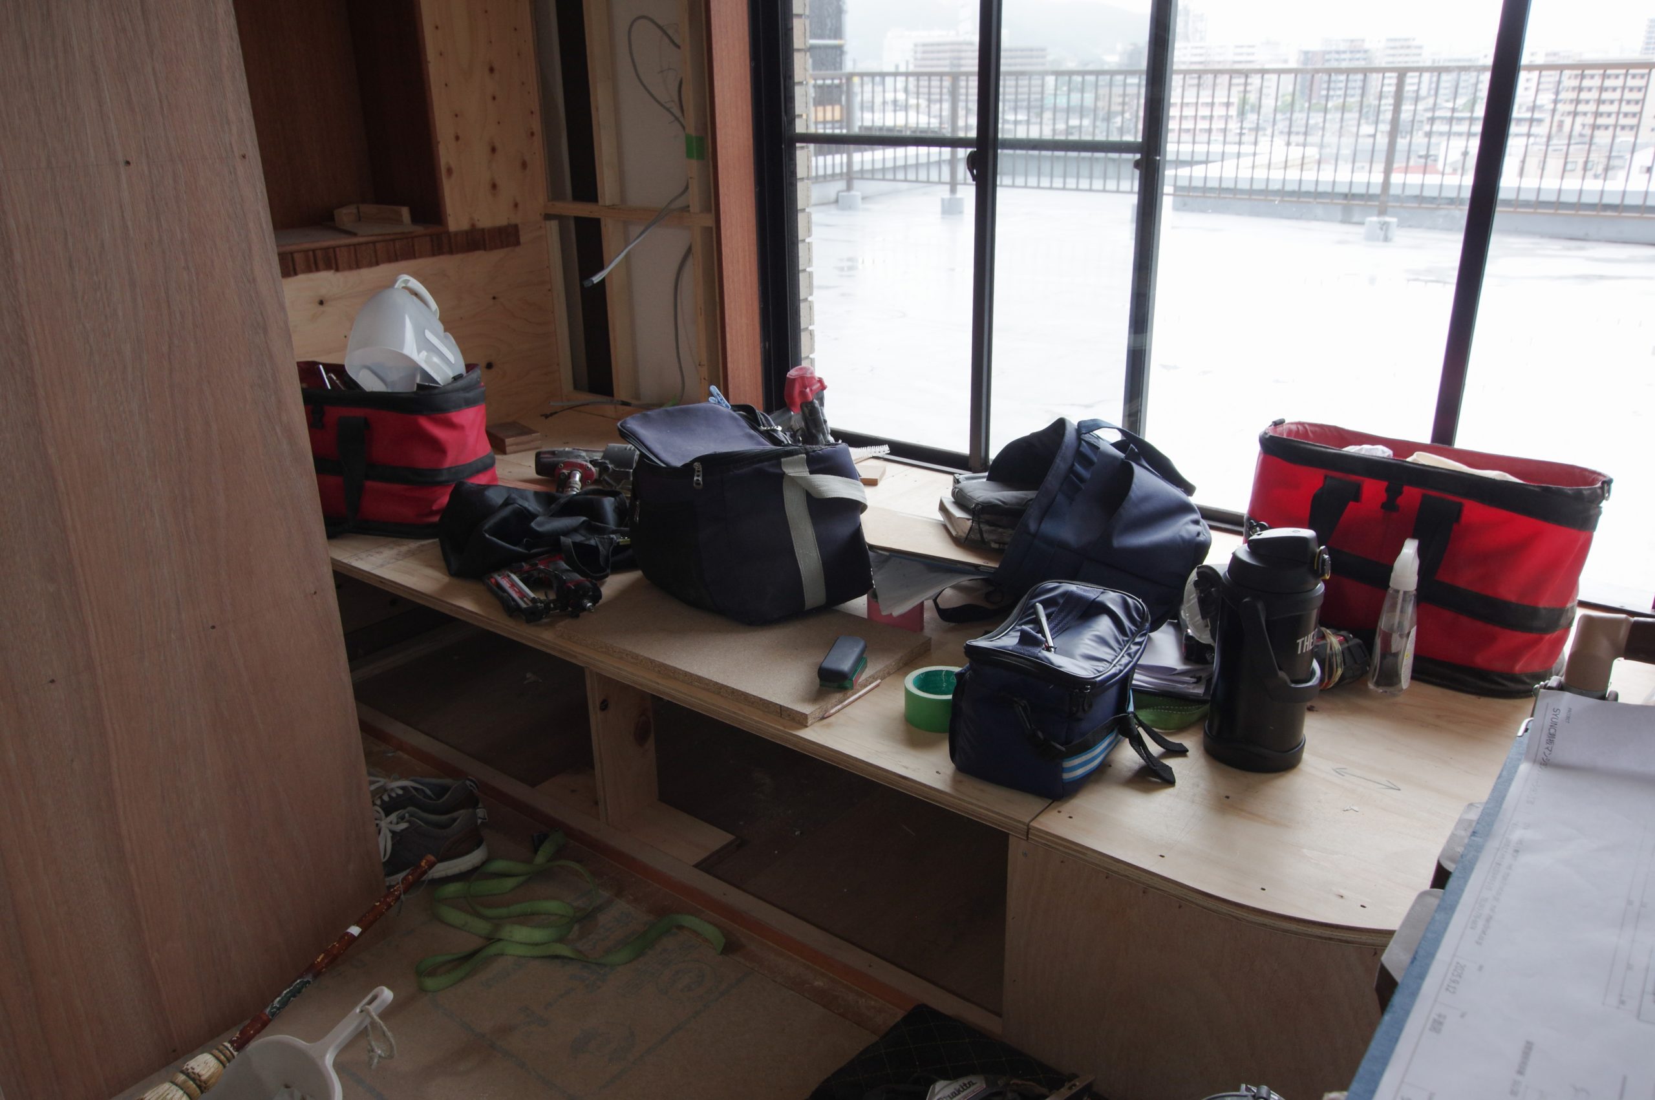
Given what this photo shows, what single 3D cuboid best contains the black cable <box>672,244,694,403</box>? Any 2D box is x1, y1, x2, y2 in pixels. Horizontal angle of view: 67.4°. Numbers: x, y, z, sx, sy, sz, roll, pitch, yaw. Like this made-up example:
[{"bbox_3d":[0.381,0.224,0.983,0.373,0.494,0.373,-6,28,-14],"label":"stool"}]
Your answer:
[{"bbox_3d":[-0.342,-0.537,2.973,0.078,0.390,0.035,15,26,36],"label":"black cable"}]

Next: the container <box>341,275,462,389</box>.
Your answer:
[{"bbox_3d":[-0.825,-0.417,2.430,0.155,0.170,0.205,-1,-13,2],"label":"container"}]

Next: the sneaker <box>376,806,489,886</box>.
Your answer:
[{"bbox_3d":[-0.692,0.459,1.966,0.287,0.104,0.105,-4,21,-7],"label":"sneaker"}]

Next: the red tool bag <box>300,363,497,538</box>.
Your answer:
[{"bbox_3d":[-0.924,-0.207,2.474,0.450,0.280,0.245,3,22,12],"label":"red tool bag"}]

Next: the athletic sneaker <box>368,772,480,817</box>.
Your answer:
[{"bbox_3d":[-0.724,0.429,2.046,0.287,0.104,0.105,-3,21,-5],"label":"athletic sneaker"}]

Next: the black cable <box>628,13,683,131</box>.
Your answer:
[{"bbox_3d":[-0.385,-1.065,2.773,0.170,0.245,0.060,15,26,36],"label":"black cable"}]

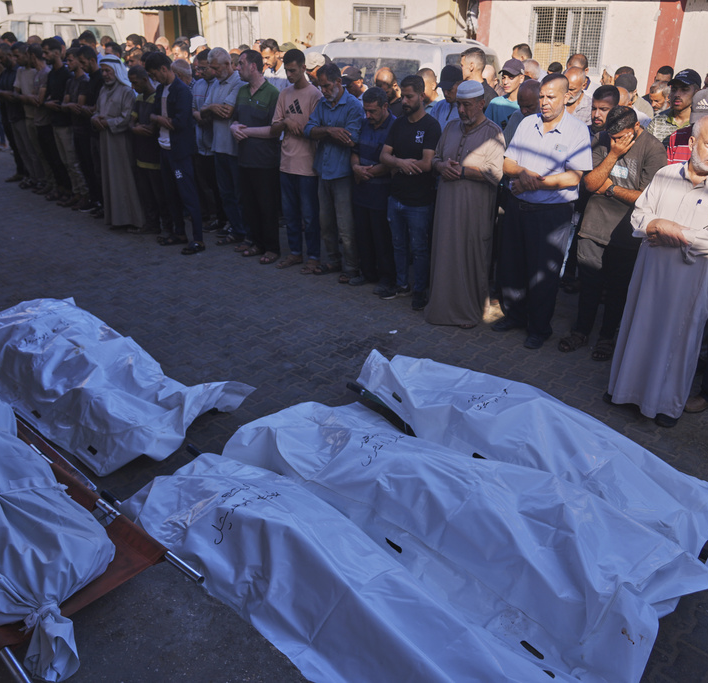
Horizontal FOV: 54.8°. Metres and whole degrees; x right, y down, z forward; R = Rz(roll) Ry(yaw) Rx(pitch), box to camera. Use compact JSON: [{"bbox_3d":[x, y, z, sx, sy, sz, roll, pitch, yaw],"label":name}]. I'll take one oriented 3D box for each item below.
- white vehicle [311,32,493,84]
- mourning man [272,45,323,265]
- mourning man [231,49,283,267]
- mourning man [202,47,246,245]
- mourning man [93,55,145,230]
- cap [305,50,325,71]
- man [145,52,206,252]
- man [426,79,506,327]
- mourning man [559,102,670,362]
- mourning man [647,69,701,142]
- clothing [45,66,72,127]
[{"bbox_3d":[0.250,-4.186,11.416,1.800,1.740,4.300,-22,33,-38],"label":"white vehicle"},{"bbox_3d":[-0.473,-1.497,5.805,0.380,1.780,0.500,-23,34,-38],"label":"mourning man"},{"bbox_3d":[-0.844,-1.633,6.101,0.500,1.770,0.370,16,30,30],"label":"mourning man"},{"bbox_3d":[-1.164,-1.793,6.482,0.520,1.788,0.390,23,35,40],"label":"mourning man"},{"bbox_3d":[-2.345,-2.019,7.050,0.530,1.722,0.400,21,34,37],"label":"mourning man"},{"bbox_3d":[-0.387,-2.645,6.450,0.175,0.140,0.240,24,65,40],"label":"cap"},{"bbox_3d":[-1.685,-1.770,6.481,0.400,1.764,0.500,-23,34,-36],"label":"man"},{"bbox_3d":[0.787,-0.951,4.771,0.560,1.700,0.440,15,30,28],"label":"man"},{"bbox_3d":[1.668,-0.704,4.404,0.520,1.610,0.420,21,34,37],"label":"mourning man"},{"bbox_3d":[2.336,-1.147,5.142,0.360,1.700,0.500,-23,34,-38],"label":"mourning man"},{"bbox_3d":[-3.300,-2.795,7.757,0.480,0.680,0.320,19,32,34],"label":"clothing"}]

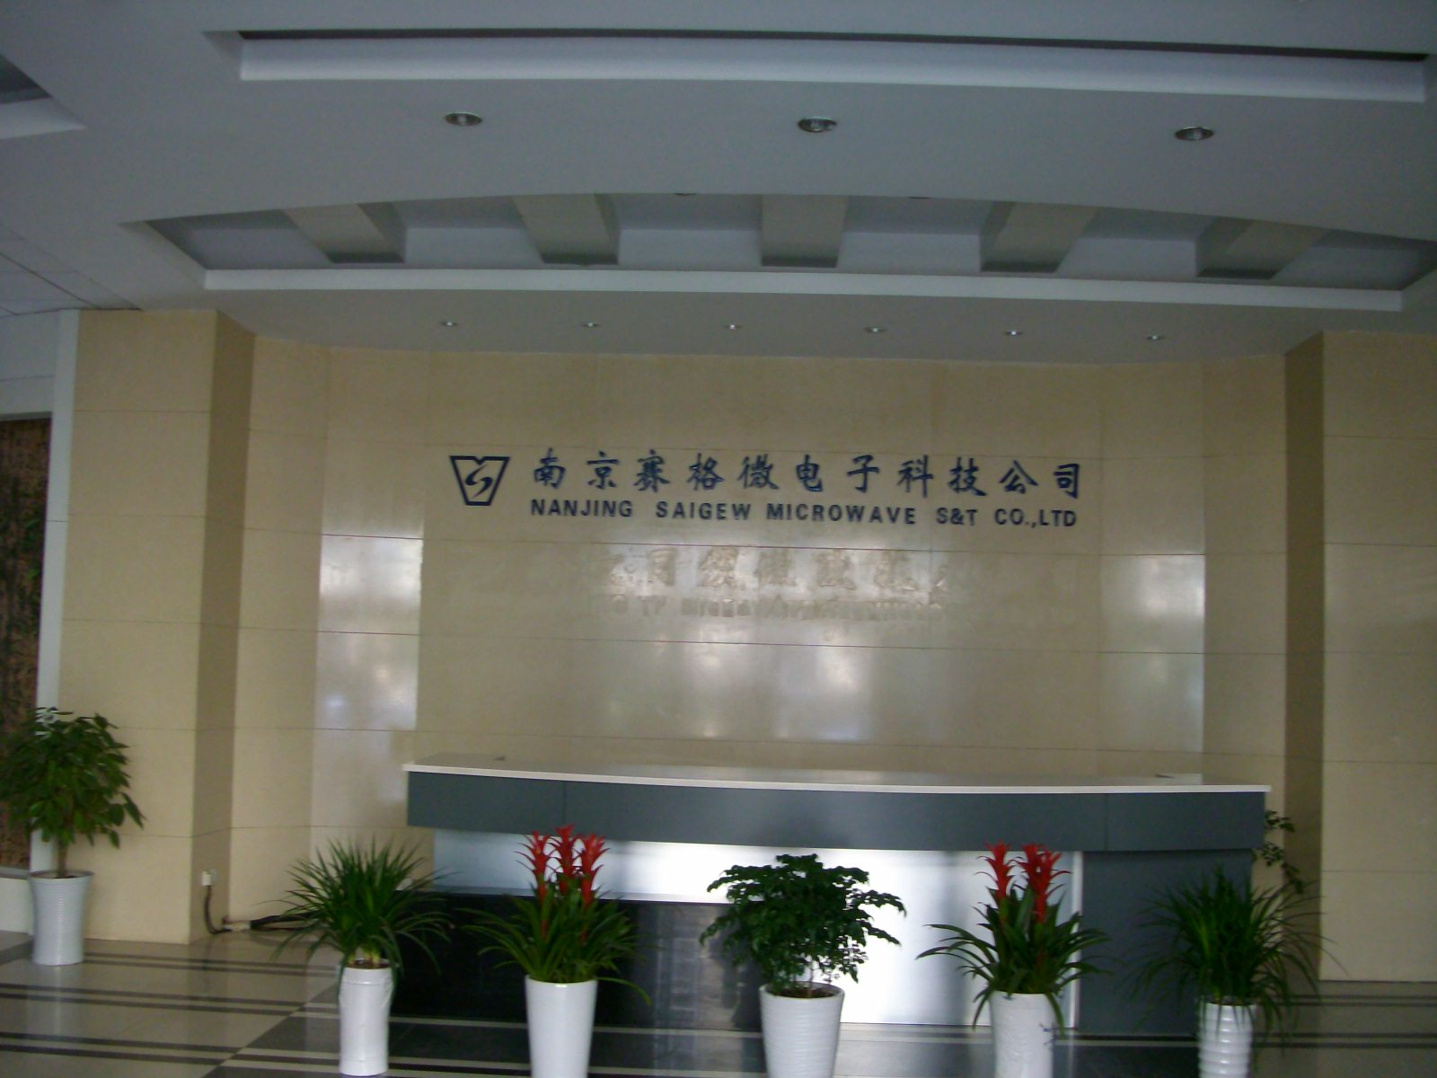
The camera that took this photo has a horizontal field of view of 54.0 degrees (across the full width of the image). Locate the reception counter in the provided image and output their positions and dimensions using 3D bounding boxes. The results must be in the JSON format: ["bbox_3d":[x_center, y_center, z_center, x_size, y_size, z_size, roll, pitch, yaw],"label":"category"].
[{"bbox_3d":[0.526,1.666,6.598,4.000,1.140,1.220,1,-5,1],"label":"reception counter"}]

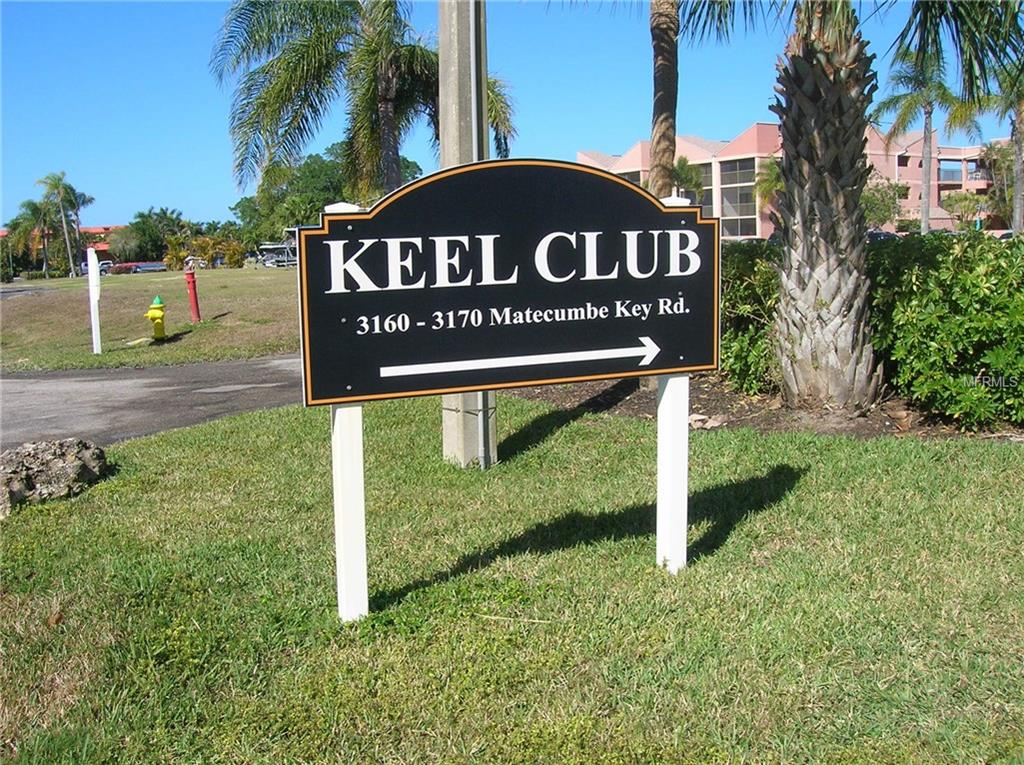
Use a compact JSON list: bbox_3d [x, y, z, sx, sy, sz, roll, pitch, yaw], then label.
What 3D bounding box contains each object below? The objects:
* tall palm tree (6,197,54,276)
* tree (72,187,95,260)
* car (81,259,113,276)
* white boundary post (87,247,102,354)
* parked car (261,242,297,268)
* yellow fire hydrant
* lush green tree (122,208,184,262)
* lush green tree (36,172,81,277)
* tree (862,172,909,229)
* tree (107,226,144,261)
[{"bbox_3d":[-53.392,-15.992,111.493,5.352,8.735,5.200,-6,8,-25],"label":"tall palm tree"},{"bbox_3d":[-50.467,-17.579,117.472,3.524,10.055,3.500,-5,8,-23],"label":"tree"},{"bbox_3d":[-42.919,-11.908,104.000,4.300,1.650,1.850,0,8,9],"label":"car"},{"bbox_3d":[-6.062,-1.192,14.600,0.140,1.580,0.130,-3,8,-17],"label":"white boundary post"},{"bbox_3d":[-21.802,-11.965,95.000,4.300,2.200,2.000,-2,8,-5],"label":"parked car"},{"bbox_3d":[-6.231,-1.133,17.654,0.400,0.783,0.380,-4,8,-17],"label":"yellow fire hydrant"},{"bbox_3d":[-47.675,-18.937,133.570,8.272,8.282,7.600,-5,8,-19],"label":"lush green tree"},{"bbox_3d":[-38.916,-13.528,86.000,3.800,9.000,3.800,-1,8,0],"label":"lush green tree"},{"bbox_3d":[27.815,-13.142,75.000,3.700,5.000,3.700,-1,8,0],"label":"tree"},{"bbox_3d":[-49.270,-16.904,127.708,4.588,5.787,4.600,-5,8,-21],"label":"tree"}]

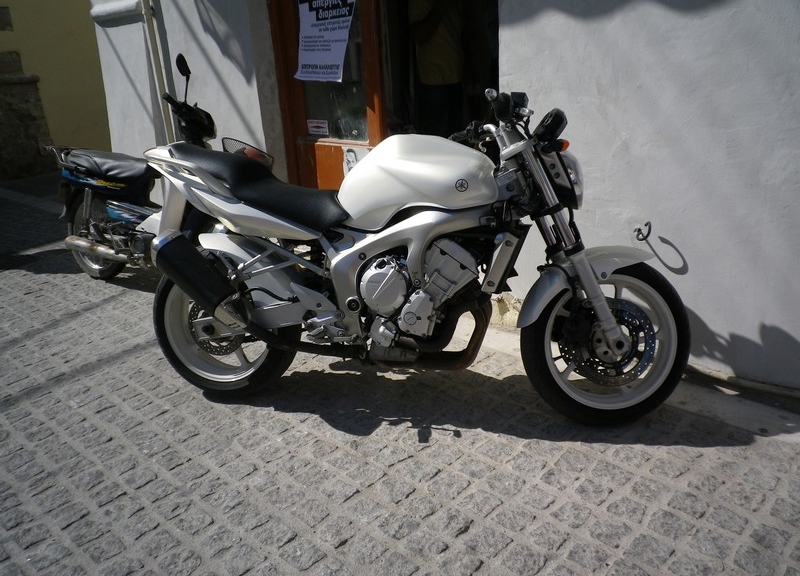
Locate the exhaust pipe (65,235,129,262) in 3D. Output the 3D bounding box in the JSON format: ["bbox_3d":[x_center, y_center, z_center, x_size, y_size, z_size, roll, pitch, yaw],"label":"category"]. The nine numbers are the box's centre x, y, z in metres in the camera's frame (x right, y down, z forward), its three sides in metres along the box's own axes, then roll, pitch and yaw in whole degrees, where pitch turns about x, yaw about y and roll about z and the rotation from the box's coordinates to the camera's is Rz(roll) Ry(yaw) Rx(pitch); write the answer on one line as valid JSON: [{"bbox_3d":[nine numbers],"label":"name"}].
[{"bbox_3d":[-1.873,-0.239,3.990,0.490,0.095,0.095,13,16,21],"label":"exhaust pipe"}]

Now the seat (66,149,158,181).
[{"bbox_3d":[-1.780,-0.767,4.025,0.670,0.160,0.230,10,15,22],"label":"seat"}]

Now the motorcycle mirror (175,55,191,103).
[{"bbox_3d":[-1.144,-1.116,3.435,0.080,0.260,0.120,-2,12,-9],"label":"motorcycle mirror"}]

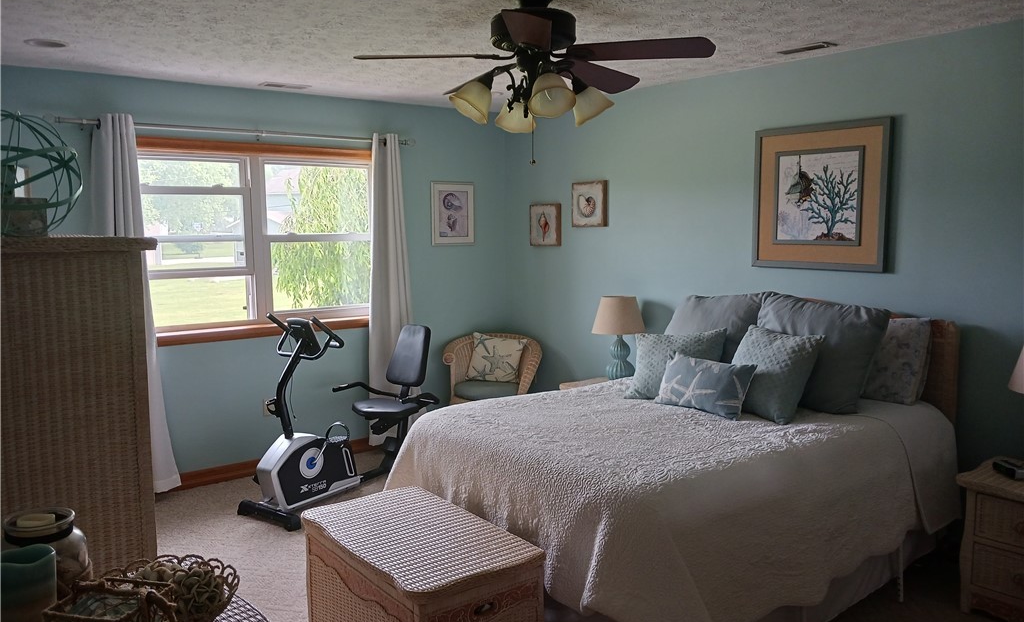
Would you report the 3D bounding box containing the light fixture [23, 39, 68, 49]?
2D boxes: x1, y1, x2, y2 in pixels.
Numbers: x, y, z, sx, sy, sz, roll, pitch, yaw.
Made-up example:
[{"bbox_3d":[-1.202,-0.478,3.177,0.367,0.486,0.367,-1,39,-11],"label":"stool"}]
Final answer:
[{"bbox_3d":[-2.138,-1.222,3.663,0.190,0.025,0.190,-5,8,-37],"label":"light fixture"}]

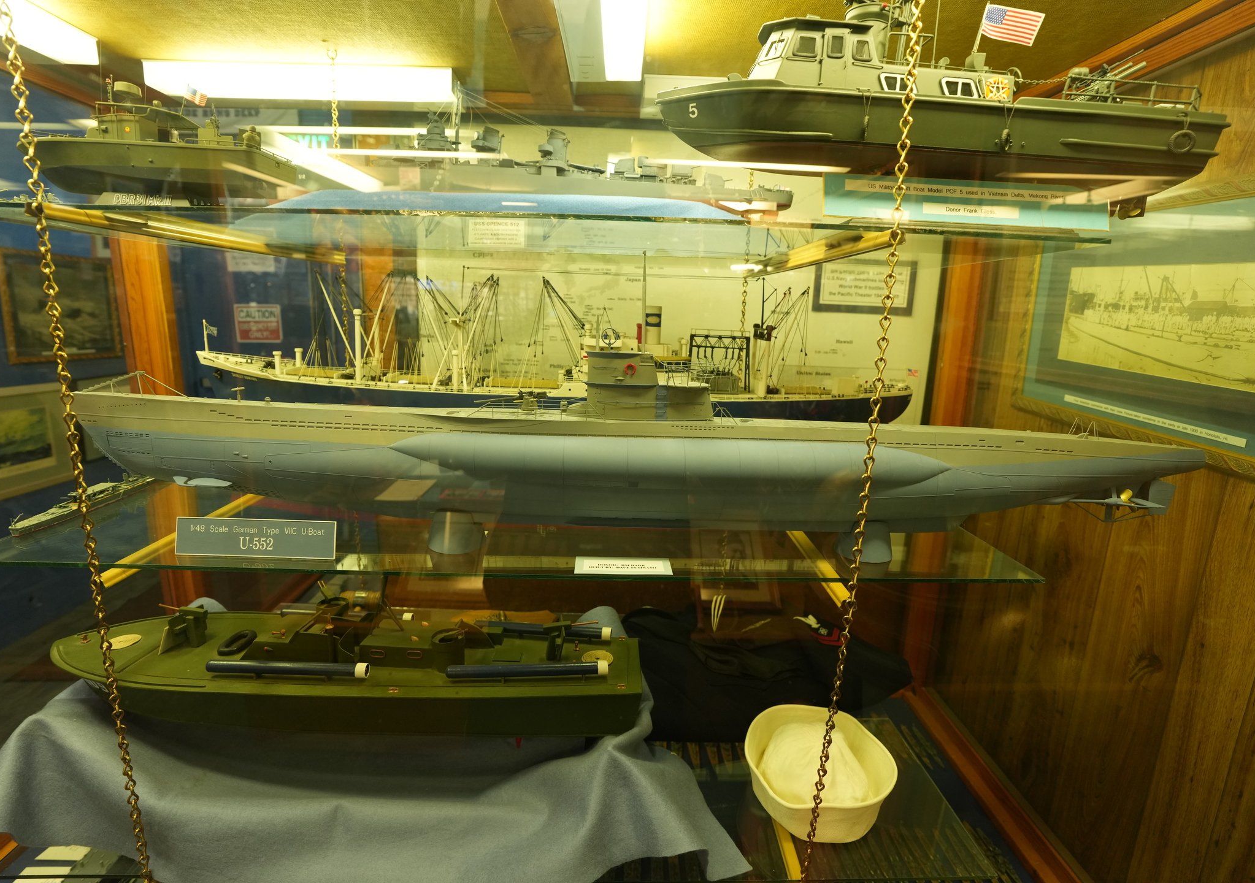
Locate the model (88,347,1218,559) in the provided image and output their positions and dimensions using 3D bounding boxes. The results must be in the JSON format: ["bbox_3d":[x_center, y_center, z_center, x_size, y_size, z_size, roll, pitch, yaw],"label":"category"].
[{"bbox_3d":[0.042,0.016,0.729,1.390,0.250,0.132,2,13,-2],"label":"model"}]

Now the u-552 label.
[{"bbox_3d":[-0.436,0.114,0.692,0.183,0.044,0.006,2,-1,-2],"label":"u-552 label"}]

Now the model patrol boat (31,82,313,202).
[{"bbox_3d":[-0.457,-0.294,0.587,0.295,0.114,0.106,2,13,-2],"label":"model patrol boat"}]

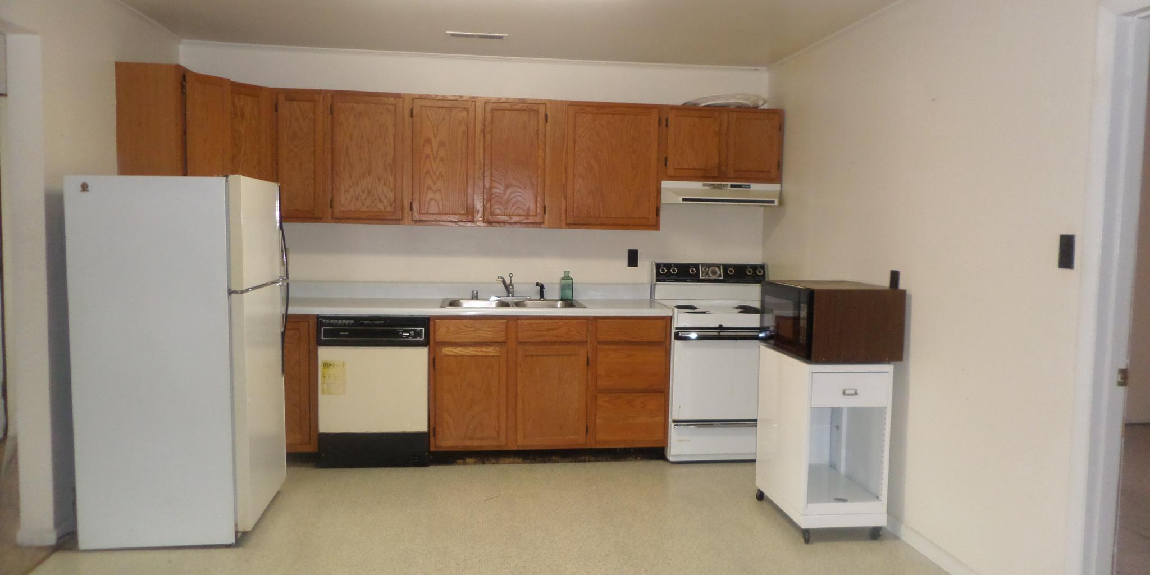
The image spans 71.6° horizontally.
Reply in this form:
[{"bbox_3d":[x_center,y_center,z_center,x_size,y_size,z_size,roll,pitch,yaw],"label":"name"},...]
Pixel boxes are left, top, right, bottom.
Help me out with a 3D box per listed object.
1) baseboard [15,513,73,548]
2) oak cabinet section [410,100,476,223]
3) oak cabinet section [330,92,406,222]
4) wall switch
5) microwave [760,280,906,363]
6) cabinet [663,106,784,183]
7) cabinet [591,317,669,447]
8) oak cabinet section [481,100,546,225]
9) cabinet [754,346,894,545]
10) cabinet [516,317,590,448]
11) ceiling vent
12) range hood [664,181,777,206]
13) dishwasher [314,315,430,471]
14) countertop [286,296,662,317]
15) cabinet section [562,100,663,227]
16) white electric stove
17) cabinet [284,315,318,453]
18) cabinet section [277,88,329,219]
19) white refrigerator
[{"bbox_3d":[-2.272,1.039,3.430,0.160,0.080,0.190,0,4,-8],"label":"baseboard"},{"bbox_3d":[-0.790,-0.754,4.841,0.370,0.721,0.326,1,4,-8],"label":"oak cabinet section"},{"bbox_3d":[-1.221,-0.765,4.780,0.424,0.730,0.326,1,4,-8],"label":"oak cabinet section"},{"bbox_3d":[1.626,-0.118,2.641,0.012,0.115,0.070,0,4,-8],"label":"wall switch"},{"bbox_3d":[1.192,0.151,3.758,0.435,0.325,0.600,1,4,-7],"label":"microwave"},{"bbox_3d":[0.886,-0.884,5.026,0.770,0.460,0.320,0,5,-8],"label":"cabinet"},{"bbox_3d":[0.276,0.526,4.896,0.478,0.763,0.615,0,5,-8],"label":"cabinet"},{"bbox_3d":[-0.385,-0.750,4.898,0.380,0.724,0.326,1,4,-8],"label":"oak cabinet section"},{"bbox_3d":[1.174,0.716,3.826,0.397,0.794,0.585,0,5,-8],"label":"cabinet"},{"bbox_3d":[-0.168,0.523,4.833,0.428,0.763,0.615,0,5,-8],"label":"cabinet"},{"bbox_3d":[-0.544,-1.398,4.443,0.335,0.018,0.140,0,4,-8],"label":"ceiling vent"},{"bbox_3d":[0.896,-0.583,4.993,0.760,0.135,0.480,0,4,-8],"label":"range hood"},{"bbox_3d":[-1.152,0.567,4.702,0.604,0.870,0.610,0,4,-8],"label":"dishwasher"},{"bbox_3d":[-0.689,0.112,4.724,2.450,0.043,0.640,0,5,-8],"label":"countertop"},{"bbox_3d":[0.206,-0.743,4.981,0.574,0.737,0.326,1,4,-8],"label":"cabinet section"},{"bbox_3d":[0.898,0.440,4.942,0.757,1.158,0.680,0,5,-8],"label":"white electric stove"},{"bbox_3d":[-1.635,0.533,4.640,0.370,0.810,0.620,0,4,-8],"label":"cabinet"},{"bbox_3d":[-1.579,-0.765,4.731,0.284,0.741,0.326,1,4,-8],"label":"cabinet section"},{"bbox_3d":[-1.753,0.289,3.663,0.720,1.568,0.710,0,5,-8],"label":"white refrigerator"}]

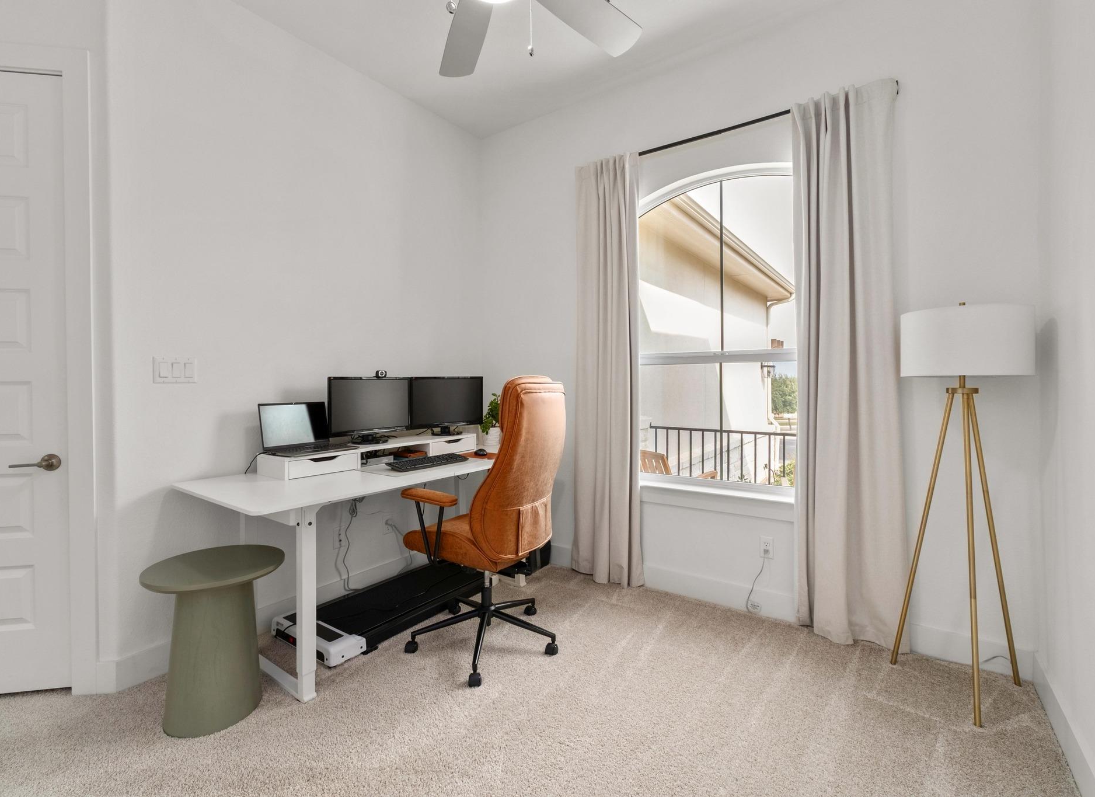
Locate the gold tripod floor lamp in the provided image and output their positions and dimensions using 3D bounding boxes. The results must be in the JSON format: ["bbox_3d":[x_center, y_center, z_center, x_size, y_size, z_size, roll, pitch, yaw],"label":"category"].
[{"bbox_3d":[1.663,0.402,1.988,0.450,1.568,0.450,1,2,35],"label":"gold tripod floor lamp"}]

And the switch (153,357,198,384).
[{"bbox_3d":[-1.598,-0.119,2.144,0.010,0.114,0.162,1,2,35],"label":"switch"}]

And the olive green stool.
[{"bbox_3d":[-1.264,0.907,1.901,0.448,0.560,0.448,1,2,35],"label":"olive green stool"}]

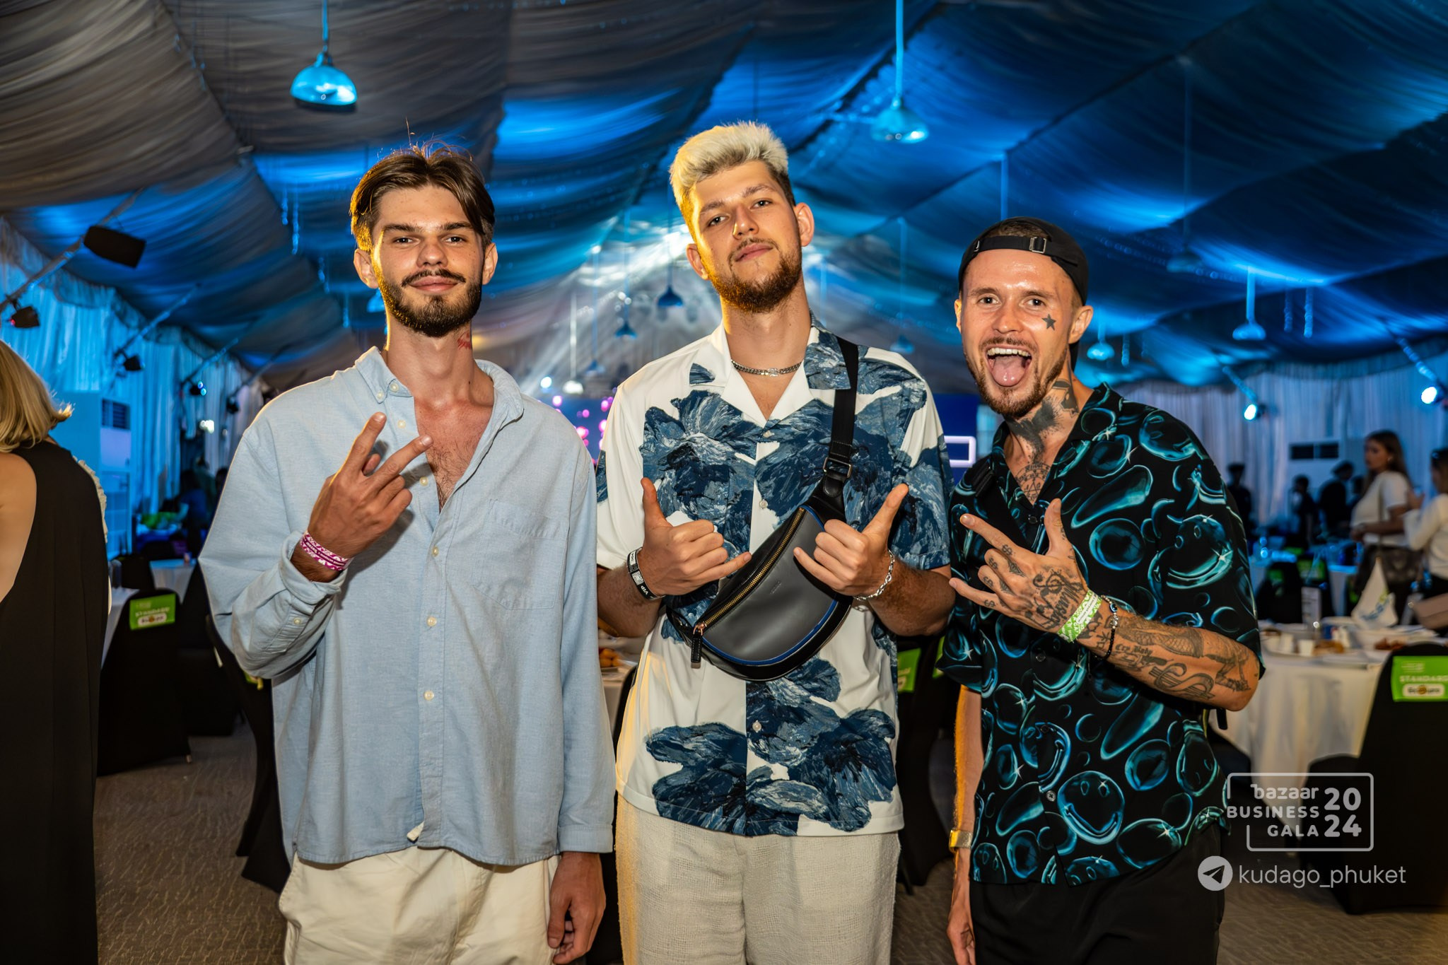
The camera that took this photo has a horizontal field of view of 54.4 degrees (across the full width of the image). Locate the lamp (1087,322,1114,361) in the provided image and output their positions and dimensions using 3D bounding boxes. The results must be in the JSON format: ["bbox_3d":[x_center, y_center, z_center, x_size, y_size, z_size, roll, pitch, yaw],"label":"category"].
[{"bbox_3d":[6.477,-2.422,24.200,0.460,0.680,0.460,0,0,0],"label":"lamp"}]

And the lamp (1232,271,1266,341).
[{"bbox_3d":[7.470,-2.516,20.000,0.460,1.000,0.460,0,0,0],"label":"lamp"}]

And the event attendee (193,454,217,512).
[{"bbox_3d":[-6.641,0.531,18.000,0.400,1.800,0.470,0,0,-12],"label":"event attendee"}]

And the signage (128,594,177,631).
[{"bbox_3d":[-2.859,0.649,7.050,0.220,0.155,0.015,0,0,-38],"label":"signage"}]

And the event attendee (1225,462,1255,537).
[{"bbox_3d":[7.416,0.572,20.300,0.500,1.720,0.340,0,0,18],"label":"event attendee"}]

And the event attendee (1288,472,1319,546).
[{"bbox_3d":[8.223,0.655,20.000,0.420,1.550,0.460,0,0,-24],"label":"event attendee"}]

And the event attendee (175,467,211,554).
[{"bbox_3d":[-6.402,0.633,17.000,0.500,1.590,0.480,0,0,30],"label":"event attendee"}]

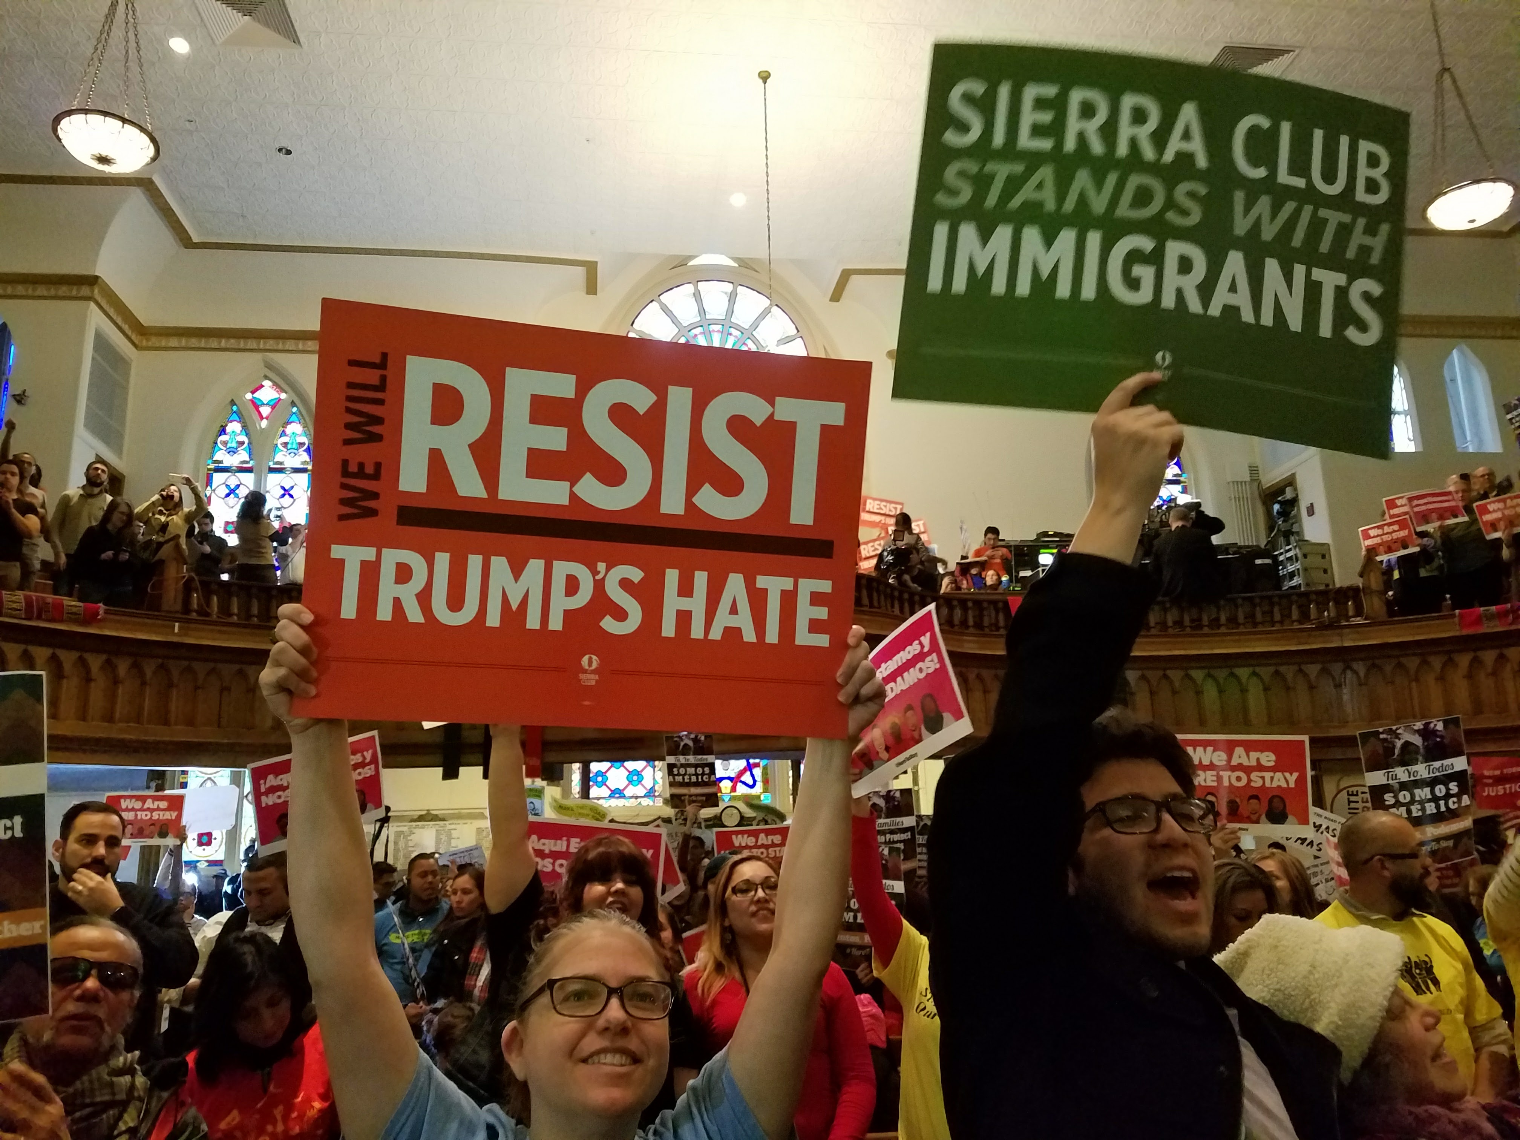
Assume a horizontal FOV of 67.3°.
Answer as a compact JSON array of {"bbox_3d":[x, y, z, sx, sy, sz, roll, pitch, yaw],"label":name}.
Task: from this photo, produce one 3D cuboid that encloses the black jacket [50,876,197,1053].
[{"bbox_3d":[-1.778,1.156,3.100,0.540,0.700,0.360,6,-15,-31],"label":"black jacket"}]

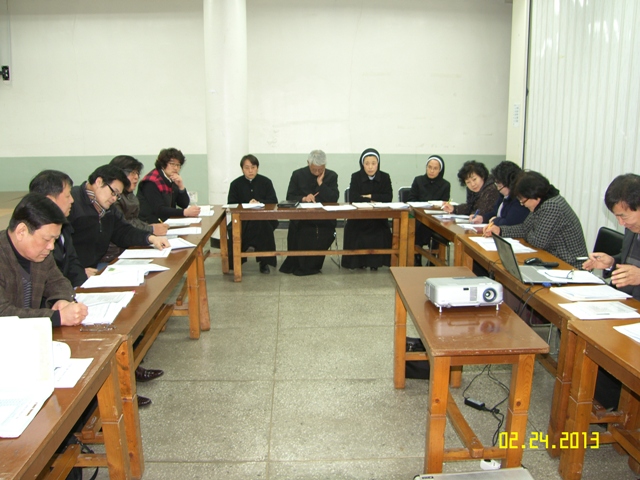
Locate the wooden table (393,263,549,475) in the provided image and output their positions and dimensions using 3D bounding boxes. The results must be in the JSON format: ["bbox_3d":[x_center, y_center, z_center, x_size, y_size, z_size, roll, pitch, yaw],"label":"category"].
[{"bbox_3d":[0.643,0.640,2.568,0.439,0.727,1.148,-1,12,0],"label":"wooden table"}]

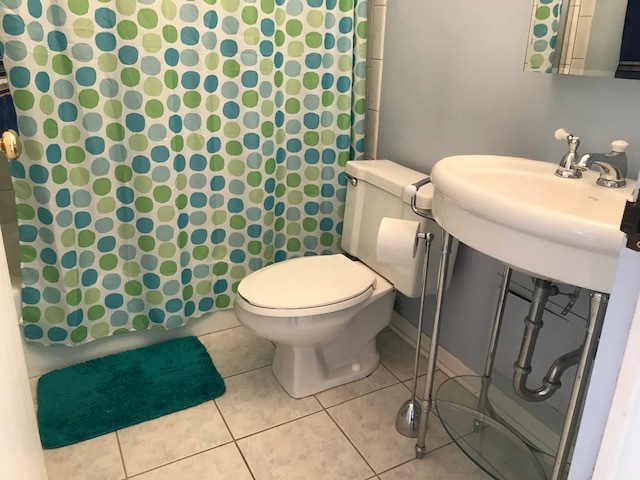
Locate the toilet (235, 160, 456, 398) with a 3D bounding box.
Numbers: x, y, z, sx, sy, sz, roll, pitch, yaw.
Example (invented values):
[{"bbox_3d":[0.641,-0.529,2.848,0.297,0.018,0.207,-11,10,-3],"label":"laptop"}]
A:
[{"bbox_3d":[0.042,0.153,1.842,0.722,0.722,0.492,-11,24,-26],"label":"toilet"}]

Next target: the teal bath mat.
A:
[{"bbox_3d":[-0.682,0.517,1.861,0.594,0.024,0.425,-11,24,-26],"label":"teal bath mat"}]

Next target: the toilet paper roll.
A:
[{"bbox_3d":[0.220,-0.004,1.441,0.102,0.107,0.107,8,23,18],"label":"toilet paper roll"}]

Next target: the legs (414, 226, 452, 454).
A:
[{"bbox_3d":[0.309,0.312,1.422,0.030,0.735,0.030,-10,25,-26],"label":"legs"}]

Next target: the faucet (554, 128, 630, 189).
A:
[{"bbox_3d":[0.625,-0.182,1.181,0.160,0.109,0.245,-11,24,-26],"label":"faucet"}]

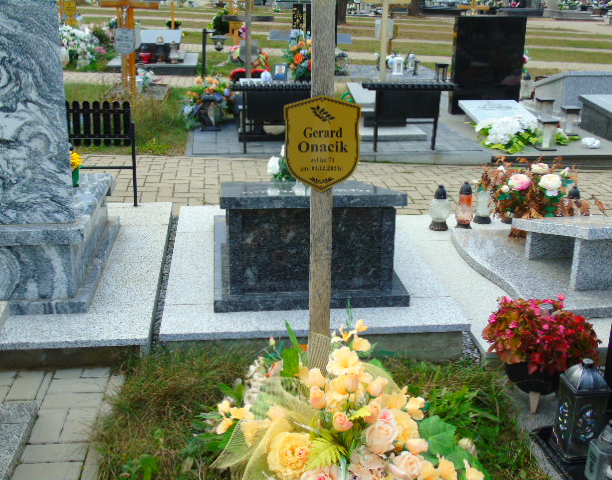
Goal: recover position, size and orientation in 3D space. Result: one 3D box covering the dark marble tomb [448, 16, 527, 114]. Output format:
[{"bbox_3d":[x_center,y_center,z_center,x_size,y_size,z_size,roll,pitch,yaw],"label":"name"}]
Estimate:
[{"bbox_3d":[1.942,-1.855,7.915,0.747,1.003,0.090,-1,19,-7],"label":"dark marble tomb"}]

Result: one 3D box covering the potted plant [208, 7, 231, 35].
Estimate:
[{"bbox_3d":[-2.159,-5.478,18.456,0.540,0.700,0.520,-1,19,-7],"label":"potted plant"}]

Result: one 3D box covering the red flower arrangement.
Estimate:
[{"bbox_3d":[0.817,0.361,2.567,0.405,0.310,0.365,-1,19,-7],"label":"red flower arrangement"}]

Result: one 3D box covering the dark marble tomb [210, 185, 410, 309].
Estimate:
[{"bbox_3d":[-0.025,-0.123,3.458,0.805,0.469,1.103,-1,20,-6],"label":"dark marble tomb"}]

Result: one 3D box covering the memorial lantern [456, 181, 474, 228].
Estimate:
[{"bbox_3d":[0.952,-0.213,4.411,0.110,0.274,0.110,-1,19,-7],"label":"memorial lantern"}]

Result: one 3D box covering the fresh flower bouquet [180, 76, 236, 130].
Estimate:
[{"bbox_3d":[-0.873,-1.226,6.634,0.491,0.467,0.377,-1,20,-6],"label":"fresh flower bouquet"}]

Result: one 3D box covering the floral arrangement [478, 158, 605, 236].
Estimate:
[{"bbox_3d":[1.300,-0.249,4.125,0.675,0.427,0.427,-1,20,-6],"label":"floral arrangement"}]

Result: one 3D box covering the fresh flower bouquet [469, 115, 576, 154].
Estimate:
[{"bbox_3d":[1.950,-0.945,6.438,0.890,0.250,0.520,-1,19,-7],"label":"fresh flower bouquet"}]

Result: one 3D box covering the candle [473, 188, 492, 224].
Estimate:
[{"bbox_3d":[1.086,-0.234,4.513,0.110,0.253,0.110,-1,19,-7],"label":"candle"}]

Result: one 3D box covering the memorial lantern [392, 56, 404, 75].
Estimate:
[{"bbox_3d":[1.264,-2.395,10.161,0.139,0.238,0.139,-1,20,-6],"label":"memorial lantern"}]

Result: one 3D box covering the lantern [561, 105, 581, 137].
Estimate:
[{"bbox_3d":[2.455,-1.110,6.851,0.129,0.263,0.129,-1,20,-6],"label":"lantern"}]

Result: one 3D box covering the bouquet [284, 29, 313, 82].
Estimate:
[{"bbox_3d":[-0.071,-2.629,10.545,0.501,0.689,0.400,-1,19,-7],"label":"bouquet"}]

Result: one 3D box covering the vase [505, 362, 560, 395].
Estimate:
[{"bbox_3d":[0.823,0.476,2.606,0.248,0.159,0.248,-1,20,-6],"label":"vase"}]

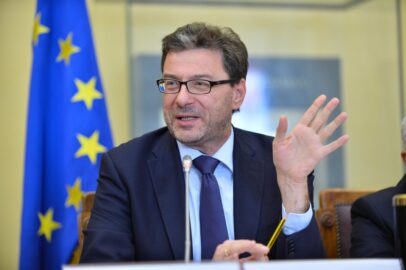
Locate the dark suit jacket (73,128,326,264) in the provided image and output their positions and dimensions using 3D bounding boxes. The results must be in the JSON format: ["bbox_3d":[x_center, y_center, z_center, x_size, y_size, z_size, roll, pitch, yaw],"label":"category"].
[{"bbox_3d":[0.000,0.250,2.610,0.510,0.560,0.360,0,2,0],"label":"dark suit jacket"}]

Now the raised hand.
[{"bbox_3d":[0.191,0.033,2.440,0.130,0.225,0.080,18,3,6],"label":"raised hand"}]

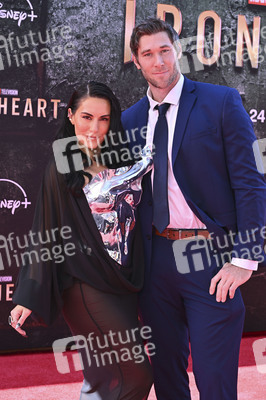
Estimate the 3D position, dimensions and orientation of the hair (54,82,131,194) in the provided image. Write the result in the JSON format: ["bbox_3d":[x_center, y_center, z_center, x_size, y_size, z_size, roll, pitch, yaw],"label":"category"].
[{"bbox_3d":[-0.137,-0.213,2.630,0.265,0.410,0.250,1,4,-15],"label":"hair"}]

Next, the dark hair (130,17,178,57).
[{"bbox_3d":[0.081,-0.590,2.840,0.175,0.190,0.210,-6,7,2],"label":"dark hair"}]

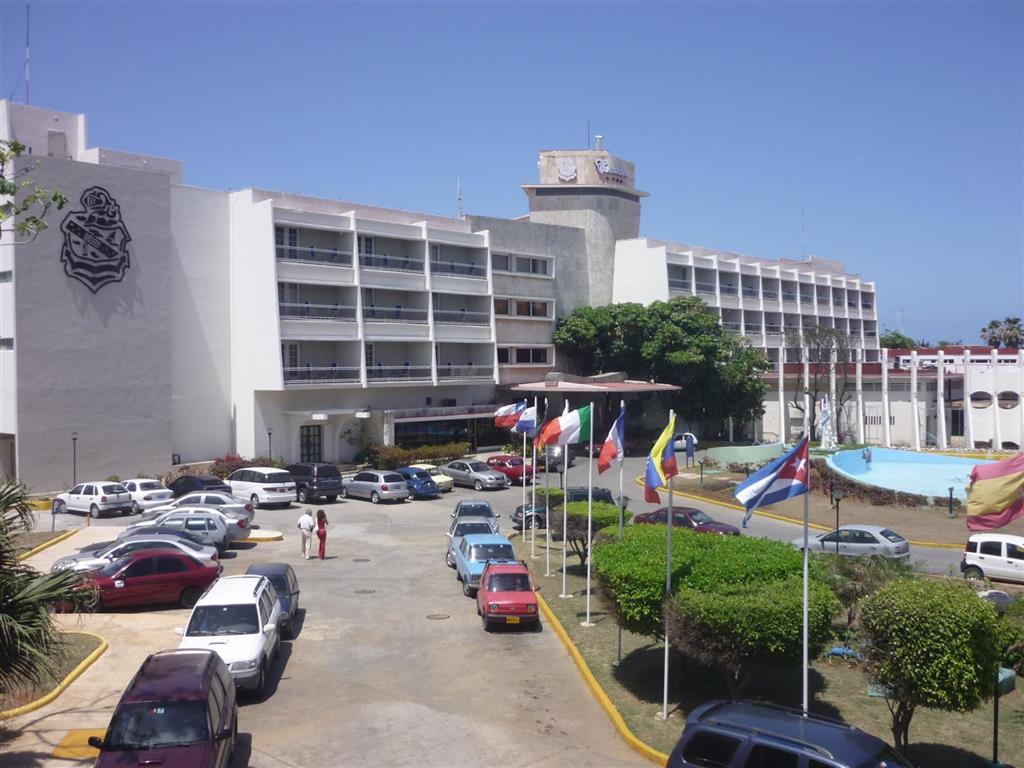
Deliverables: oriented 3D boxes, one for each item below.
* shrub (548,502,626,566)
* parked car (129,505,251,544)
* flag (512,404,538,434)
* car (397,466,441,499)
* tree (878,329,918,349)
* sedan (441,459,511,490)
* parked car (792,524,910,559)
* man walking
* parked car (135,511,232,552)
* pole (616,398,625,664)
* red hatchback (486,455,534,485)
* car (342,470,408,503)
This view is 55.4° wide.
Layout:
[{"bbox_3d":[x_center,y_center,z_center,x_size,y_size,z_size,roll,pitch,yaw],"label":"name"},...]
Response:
[{"bbox_3d":[2.602,5.084,33.200,2.600,2.000,2.600,0,2,0],"label":"shrub"},{"bbox_3d":[-11.970,5.226,36.081,4.250,1.460,1.690,0,2,-10],"label":"parked car"},{"bbox_3d":[0.473,1.244,34.200,1.000,1.050,0.300,0,2,0],"label":"flag"},{"bbox_3d":[-5.490,5.014,50.695,4.050,1.500,1.550,2,2,44],"label":"car"},{"bbox_3d":[49.234,-1.985,125.000,8.000,10.000,8.000,0,2,0],"label":"tree"},{"bbox_3d":[-2.178,4.982,54.073,4.500,1.450,1.730,2,2,45],"label":"sedan"},{"bbox_3d":[12.100,5.701,35.295,4.150,1.400,1.700,1,2,33],"label":"parked car"},{"bbox_3d":[-7.060,5.140,33.377,0.520,1.740,0.420,0,2,0],"label":"man walking"},{"bbox_3d":[-12.050,5.461,35.588,3.700,1.460,1.600,0,2,-7],"label":"parked car"},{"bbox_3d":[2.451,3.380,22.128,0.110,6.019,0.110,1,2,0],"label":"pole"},{"bbox_3d":[0.000,4.853,55.379,1.600,1.440,4.100,-2,2,-41],"label":"red hatchback"},{"bbox_3d":[-6.996,5.060,49.192,1.690,1.460,4.200,-2,2,-44],"label":"car"}]

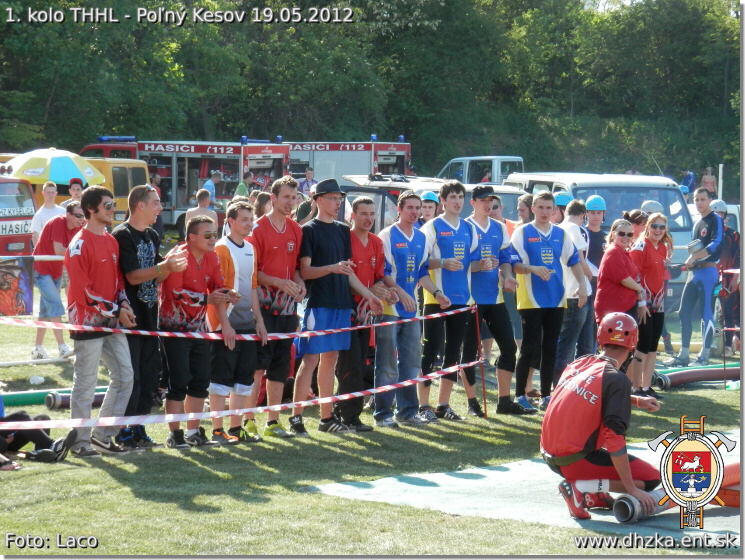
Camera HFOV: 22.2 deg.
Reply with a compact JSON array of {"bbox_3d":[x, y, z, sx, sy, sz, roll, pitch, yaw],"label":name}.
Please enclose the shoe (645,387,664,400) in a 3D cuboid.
[{"bbox_3d":[2.455,0.988,16.500,0.100,0.110,0.270,-2,4,-34],"label":"shoe"}]

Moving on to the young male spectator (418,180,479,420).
[{"bbox_3d":[0.597,0.155,14.900,0.540,1.830,0.420,-1,3,-27],"label":"young male spectator"}]

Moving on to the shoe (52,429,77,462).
[{"bbox_3d":[-2.036,1.096,12.550,0.120,0.280,0.105,27,1,31],"label":"shoe"}]

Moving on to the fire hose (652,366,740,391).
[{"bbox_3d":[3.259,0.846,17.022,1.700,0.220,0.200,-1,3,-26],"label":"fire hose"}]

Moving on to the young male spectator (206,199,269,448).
[{"bbox_3d":[-0.959,0.299,13.571,0.480,1.715,0.380,-3,5,-44],"label":"young male spectator"}]

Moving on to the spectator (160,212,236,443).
[{"bbox_3d":[-1.200,0.357,13.000,0.500,1.580,0.460,-1,3,-43],"label":"spectator"}]

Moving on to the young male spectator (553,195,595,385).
[{"bbox_3d":[1.847,0.115,17.500,0.520,1.770,0.380,2,2,30],"label":"young male spectator"}]

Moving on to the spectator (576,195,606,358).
[{"bbox_3d":[2.105,0.043,18.345,0.500,1.740,0.360,0,3,-3],"label":"spectator"}]

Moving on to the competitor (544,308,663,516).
[{"bbox_3d":[1.274,0.747,10.590,0.720,1.090,0.600,-3,4,-42],"label":"competitor"}]

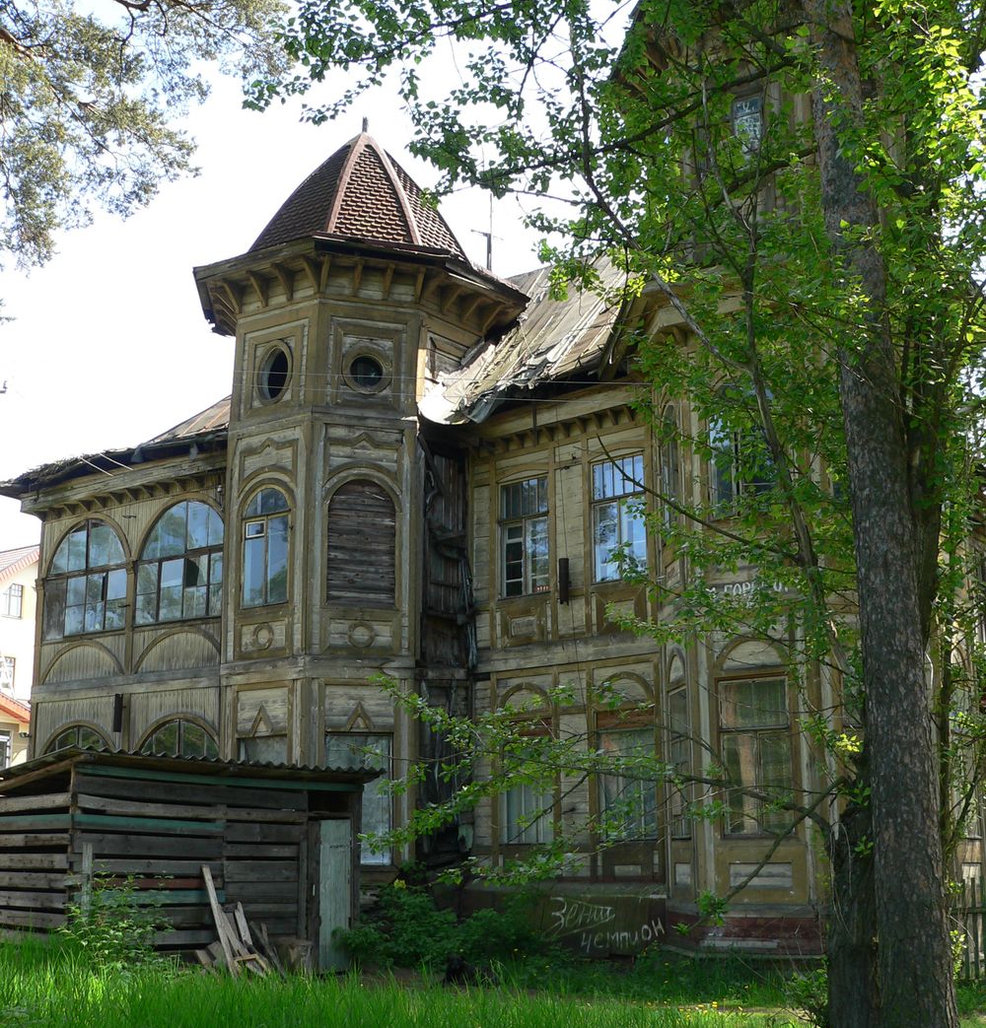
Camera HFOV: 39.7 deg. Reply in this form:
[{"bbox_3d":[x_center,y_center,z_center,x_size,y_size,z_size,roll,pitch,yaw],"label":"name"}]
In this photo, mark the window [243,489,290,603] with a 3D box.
[{"bbox_3d":[-3.313,0.481,20.134,0.915,1.793,0.150,-9,-15,31],"label":"window"}]

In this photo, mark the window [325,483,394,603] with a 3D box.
[{"bbox_3d":[-1.915,0.426,19.907,1.002,1.891,0.150,3,-14,-16],"label":"window"}]

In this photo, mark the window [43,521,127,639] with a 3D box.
[{"bbox_3d":[-6.566,1.078,22.164,1.905,1.942,0.150,-9,-15,30],"label":"window"}]

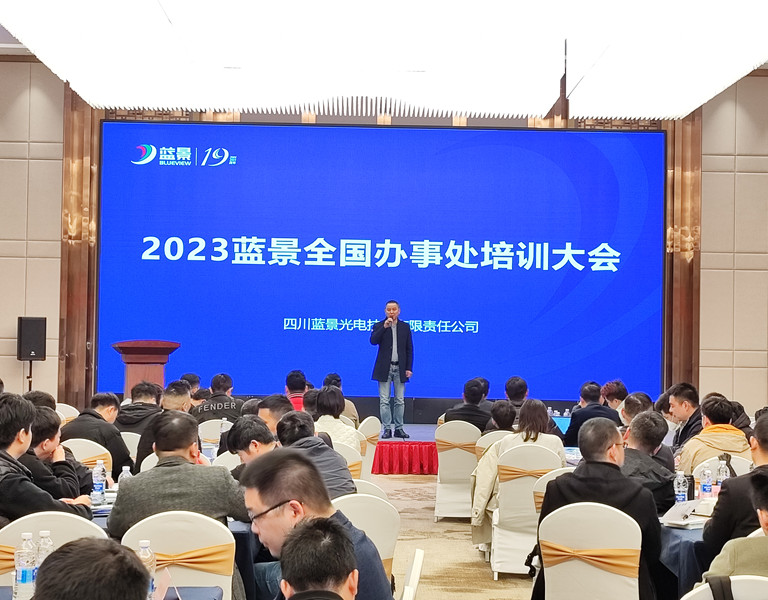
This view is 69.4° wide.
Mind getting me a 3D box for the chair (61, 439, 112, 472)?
[{"bbox_3d":[-2.063,1.422,3.985,0.450,0.930,0.550,1,-4,-2],"label":"chair"}]

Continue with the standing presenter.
[{"bbox_3d":[0.097,0.900,7.120,0.530,1.740,0.380,1,-2,3],"label":"standing presenter"}]

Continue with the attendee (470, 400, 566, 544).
[{"bbox_3d":[1.020,1.348,4.180,0.620,1.220,0.720,1,-4,0],"label":"attendee"}]

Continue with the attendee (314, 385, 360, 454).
[{"bbox_3d":[-0.470,1.310,4.620,0.500,1.240,0.780,2,-2,-20],"label":"attendee"}]

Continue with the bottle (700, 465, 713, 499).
[{"bbox_3d":[1.735,0.997,2.980,0.067,0.220,0.067,1,-4,0],"label":"bottle"}]

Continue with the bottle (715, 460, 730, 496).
[{"bbox_3d":[1.838,1.000,3.000,0.067,0.220,0.067,1,-4,0],"label":"bottle"}]

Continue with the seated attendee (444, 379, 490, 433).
[{"bbox_3d":[0.840,1.431,5.400,0.520,1.270,0.720,1,-4,7],"label":"seated attendee"}]

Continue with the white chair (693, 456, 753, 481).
[{"bbox_3d":[2.161,1.474,3.745,0.450,0.930,0.550,1,-4,0],"label":"white chair"}]

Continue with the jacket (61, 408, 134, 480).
[{"bbox_3d":[-2.050,1.100,3.980,0.520,0.620,0.420,0,-2,27],"label":"jacket"}]

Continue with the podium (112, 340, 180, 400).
[{"bbox_3d":[-3.080,1.130,7.200,0.800,1.180,0.520,2,-2,-22],"label":"podium"}]

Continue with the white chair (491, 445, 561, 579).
[{"bbox_3d":[0.990,1.430,3.950,0.440,0.910,0.540,1,-2,5],"label":"white chair"}]

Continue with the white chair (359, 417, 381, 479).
[{"bbox_3d":[-0.340,1.540,5.300,0.540,0.920,0.450,-1,-3,37],"label":"white chair"}]

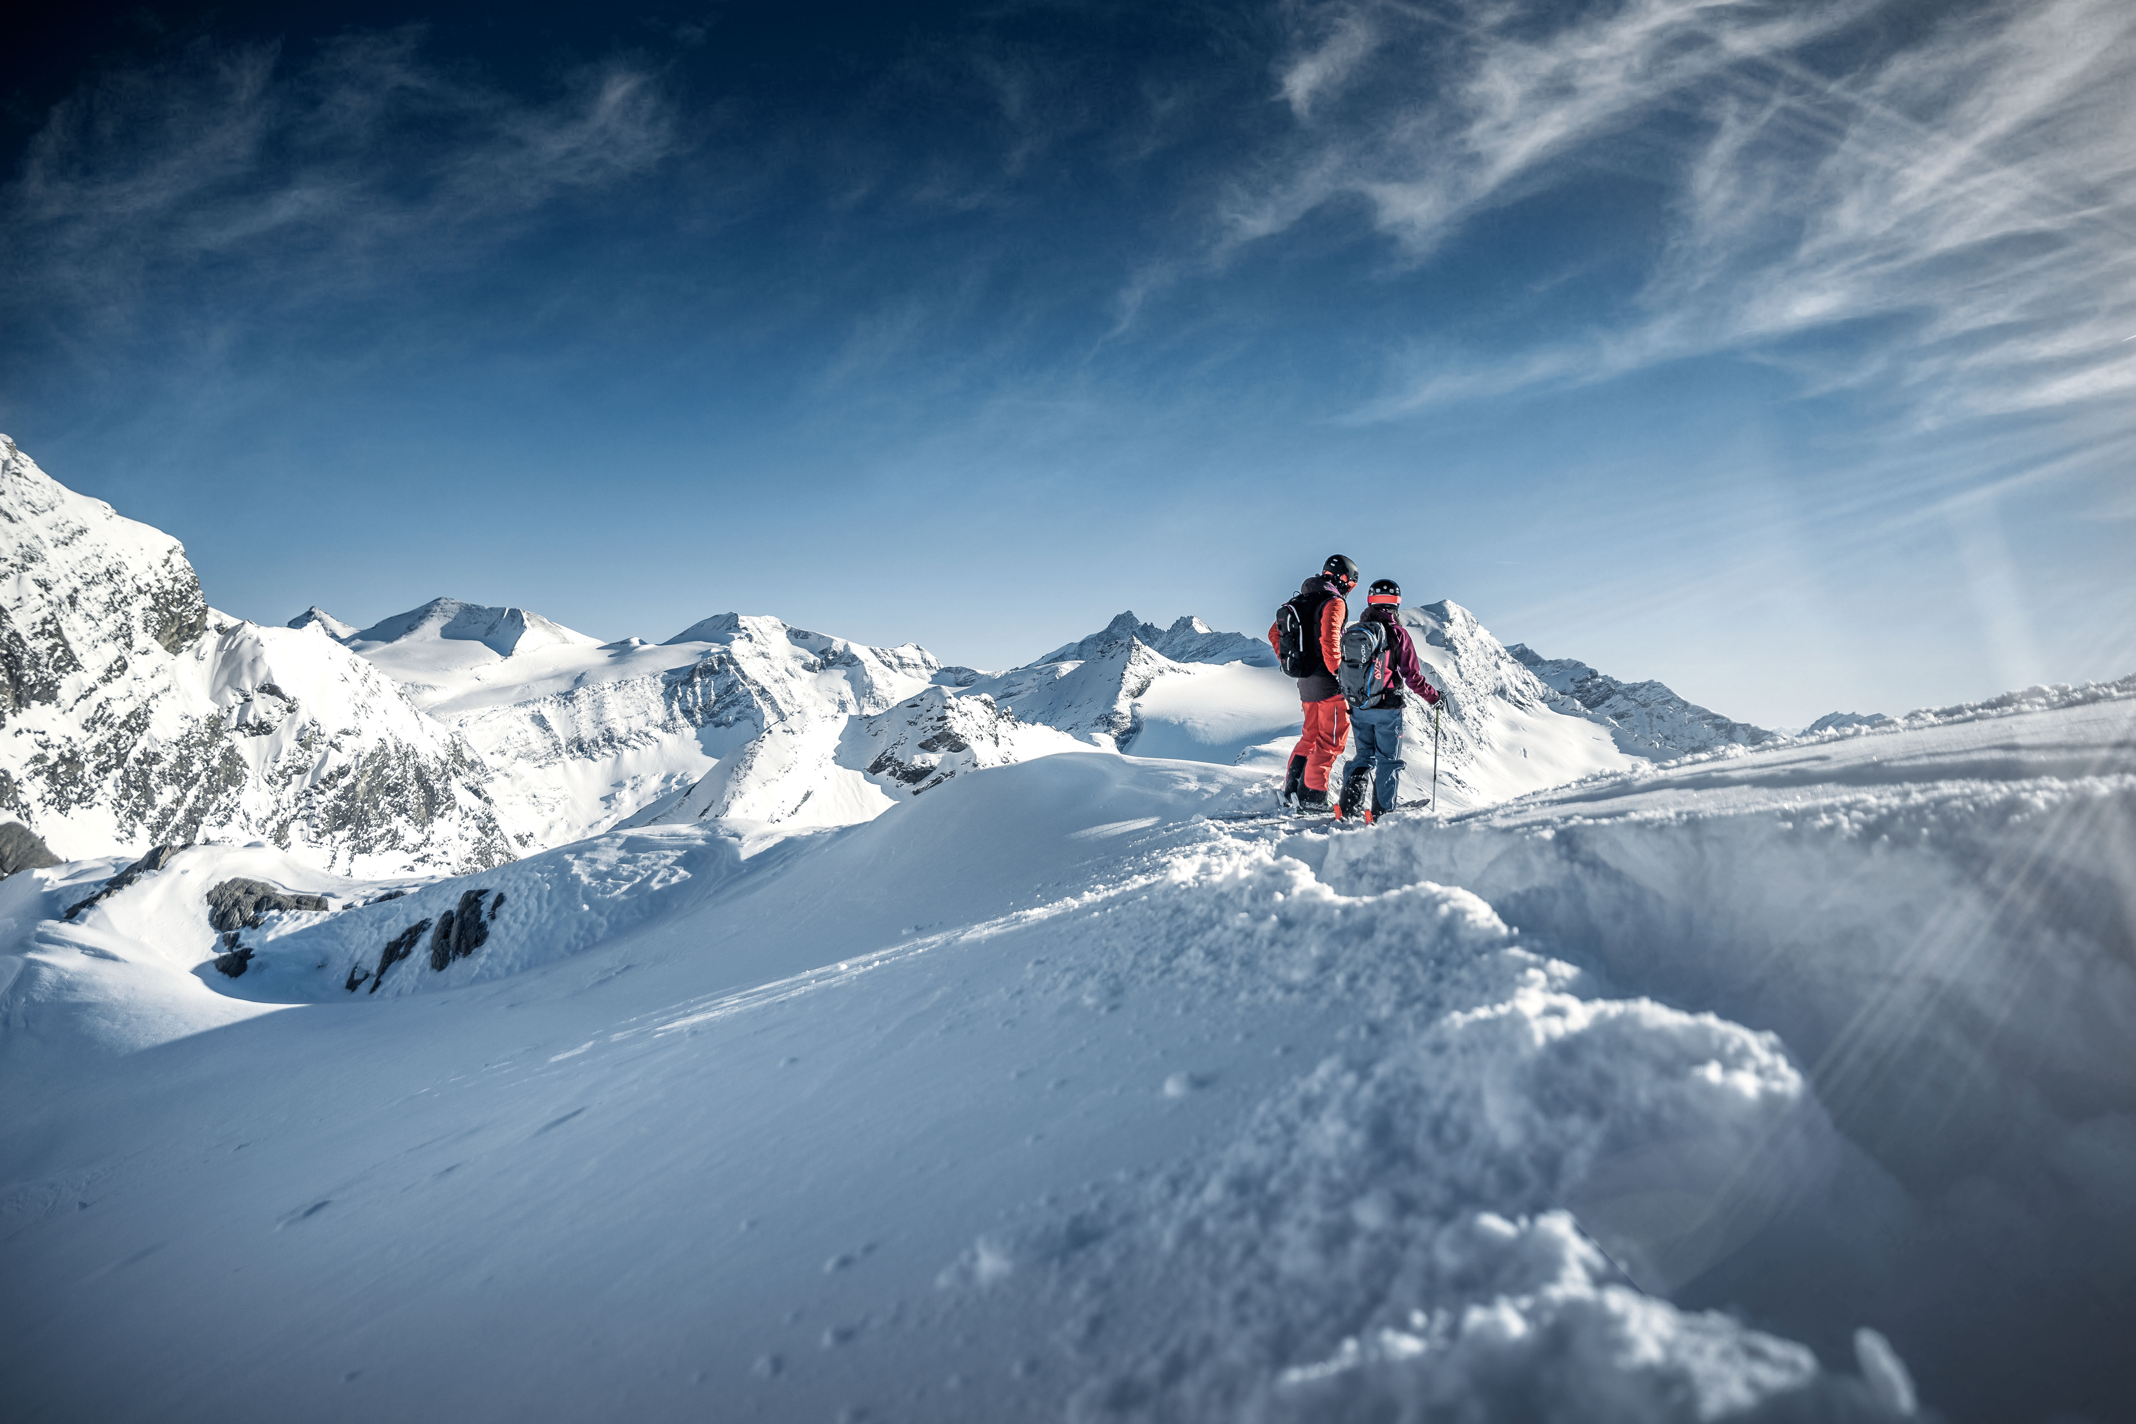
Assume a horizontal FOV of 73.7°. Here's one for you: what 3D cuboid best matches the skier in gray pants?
[{"bbox_3d":[2.255,-0.082,10.050,0.720,1.720,0.580,0,0,32],"label":"skier in gray pants"}]

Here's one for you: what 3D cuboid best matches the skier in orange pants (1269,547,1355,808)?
[{"bbox_3d":[1.789,-0.212,10.350,0.580,1.840,0.600,0,0,-43],"label":"skier in orange pants"}]

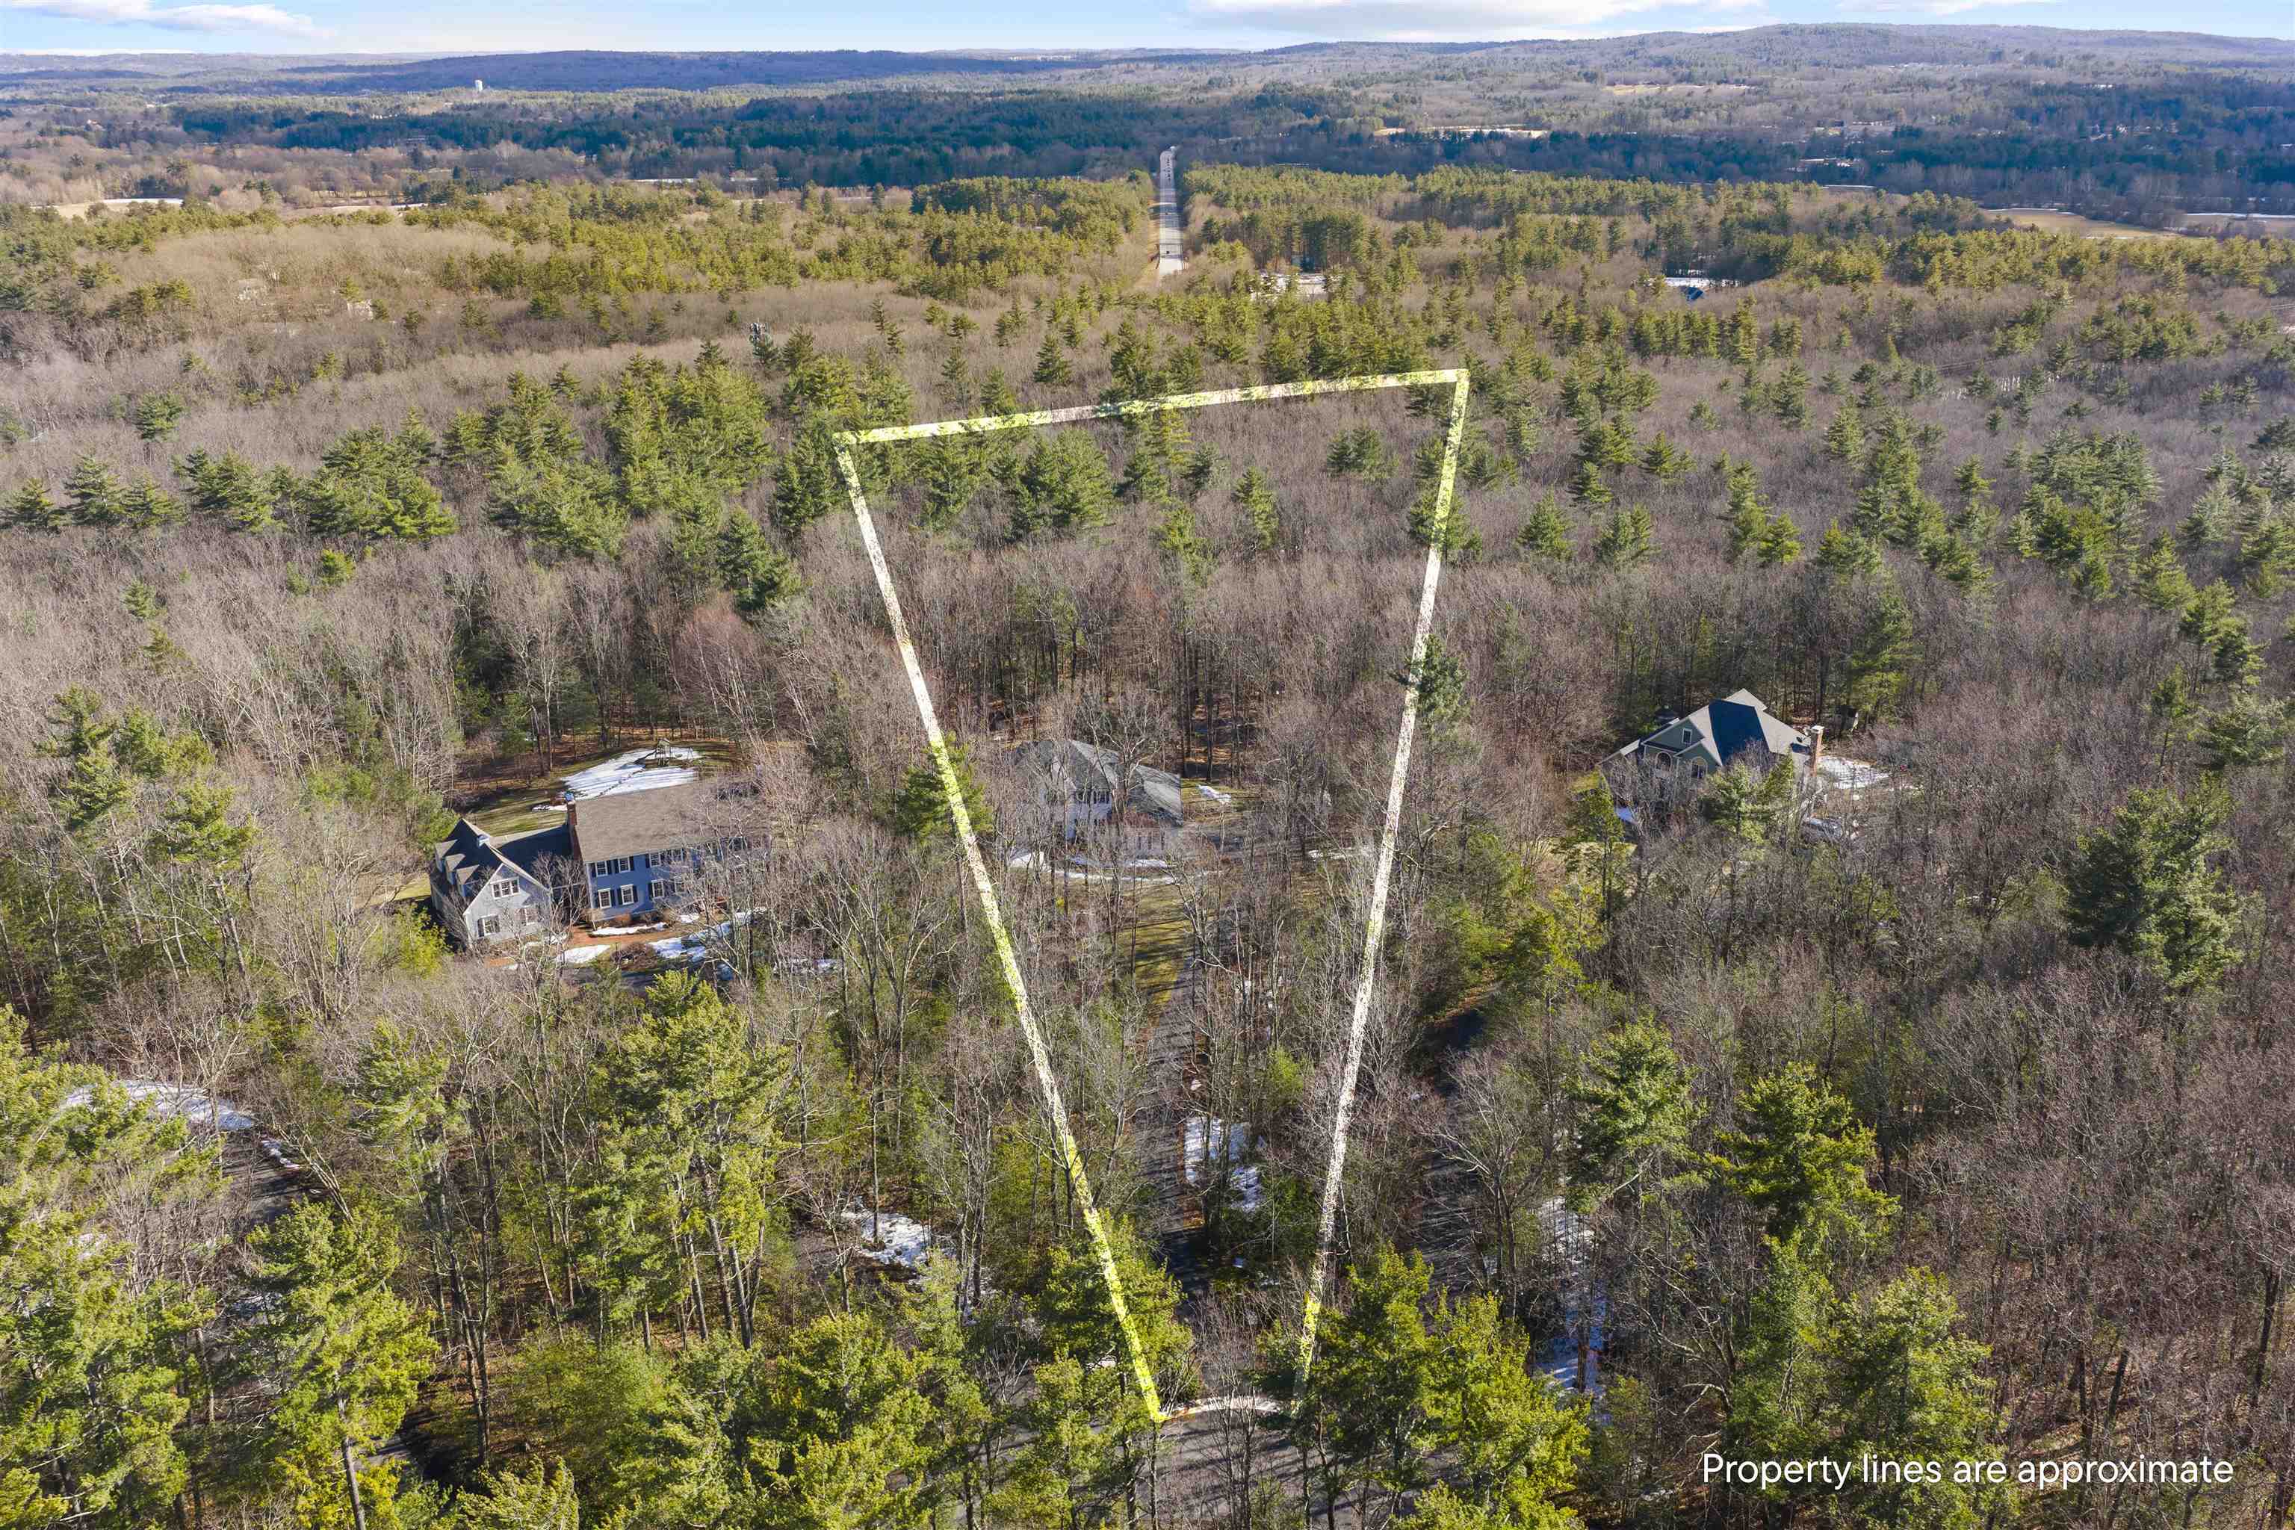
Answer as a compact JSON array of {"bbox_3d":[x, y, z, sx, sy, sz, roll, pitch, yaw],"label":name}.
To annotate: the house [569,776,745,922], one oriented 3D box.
[{"bbox_3d":[-40.667,6.262,149.406,13.700,9.100,9.100,-8,23,-20],"label":"house"}]

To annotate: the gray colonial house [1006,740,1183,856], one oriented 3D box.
[{"bbox_3d":[-4.104,2.126,158.004,13.000,8.600,9.500,11,24,26],"label":"gray colonial house"}]

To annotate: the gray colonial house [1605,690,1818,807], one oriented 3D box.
[{"bbox_3d":[52.663,-2.397,165.013,16.500,10.000,13.000,11,24,25],"label":"gray colonial house"}]

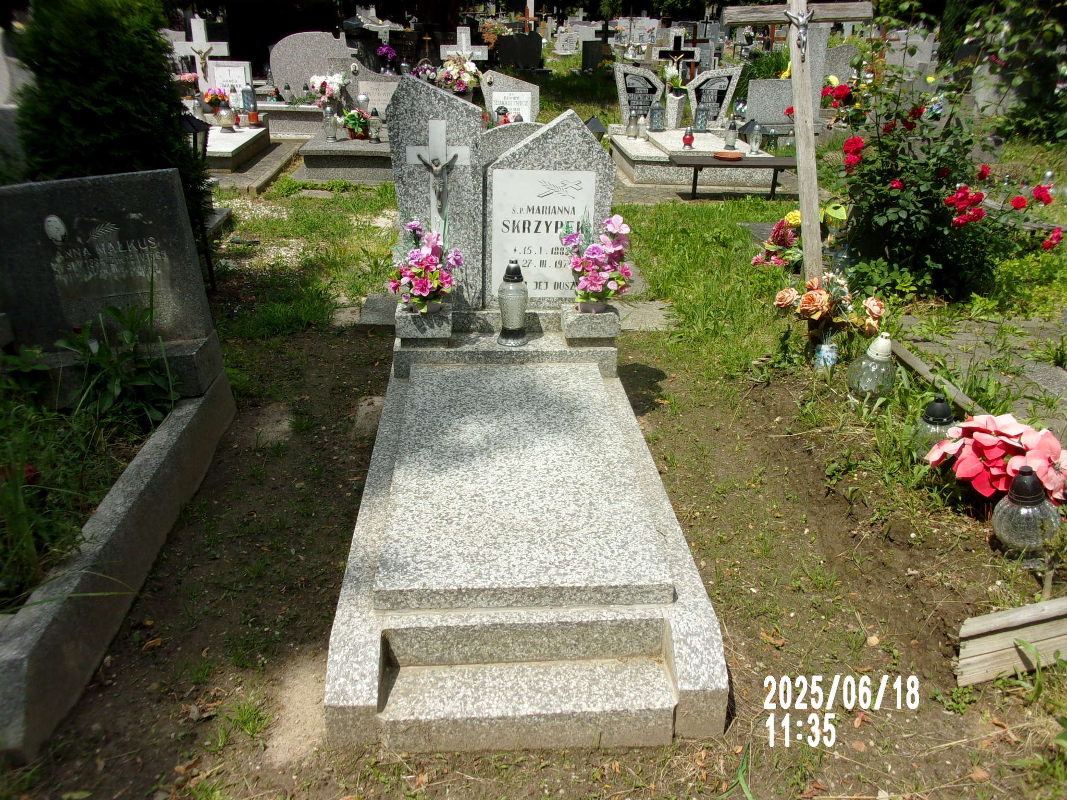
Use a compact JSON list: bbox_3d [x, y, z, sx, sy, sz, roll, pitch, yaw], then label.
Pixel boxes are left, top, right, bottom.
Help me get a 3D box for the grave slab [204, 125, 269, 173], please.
[{"bbox_3d":[-3.305,-2.551,8.722,0.920,0.180,1.763,0,24,-4],"label":"grave slab"}]

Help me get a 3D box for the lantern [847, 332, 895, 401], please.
[{"bbox_3d":[1.445,-0.148,3.624,0.208,0.284,0.208,2,24,-5],"label":"lantern"}]

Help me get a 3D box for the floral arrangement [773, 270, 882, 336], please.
[{"bbox_3d":[1.316,-0.412,3.846,0.510,0.287,0.340,0,24,-4],"label":"floral arrangement"}]

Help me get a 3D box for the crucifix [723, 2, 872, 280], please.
[{"bbox_3d":[1.173,-0.984,3.770,0.627,1.699,0.100,-9,22,0],"label":"crucifix"}]

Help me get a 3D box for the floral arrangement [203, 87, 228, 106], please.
[{"bbox_3d":[-3.482,-3.313,9.477,0.264,0.217,0.240,0,24,-4],"label":"floral arrangement"}]

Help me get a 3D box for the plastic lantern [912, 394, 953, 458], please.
[{"bbox_3d":[1.470,0.101,3.123,0.190,0.280,0.190,0,24,-4],"label":"plastic lantern"}]

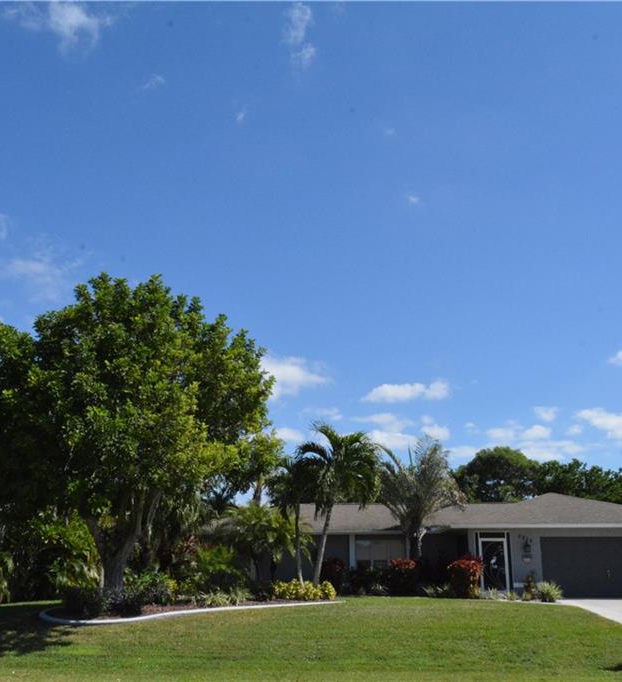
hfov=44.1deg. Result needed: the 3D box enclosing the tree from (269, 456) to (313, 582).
[{"bbox_3d":[-0.582,6.381,27.090,1.900,4.740,1.900,0,-16,0],"label":"tree"}]

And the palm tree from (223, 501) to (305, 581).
[{"bbox_3d":[-1.777,7.960,29.237,3.287,3.702,3.122,0,-16,0],"label":"palm tree"}]

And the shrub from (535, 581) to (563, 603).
[{"bbox_3d":[8.248,8.653,26.550,0.970,0.710,0.950,0,-16,0],"label":"shrub"}]

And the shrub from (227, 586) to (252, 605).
[{"bbox_3d":[-2.584,9.195,27.745,0.867,0.614,0.737,0,-16,0],"label":"shrub"}]

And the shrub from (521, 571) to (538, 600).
[{"bbox_3d":[7.677,8.624,26.975,0.560,0.940,0.550,0,-16,0],"label":"shrub"}]

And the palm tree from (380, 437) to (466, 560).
[{"bbox_3d":[4.539,7.037,31.057,3.501,6.371,3.396,0,-16,0],"label":"palm tree"}]

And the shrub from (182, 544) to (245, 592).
[{"bbox_3d":[-3.445,8.066,27.125,2.260,1.690,1.800,0,-16,0],"label":"shrub"}]

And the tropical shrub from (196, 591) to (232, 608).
[{"bbox_3d":[-3.133,8.289,24.668,1.160,0.520,0.900,0,-16,0],"label":"tropical shrub"}]

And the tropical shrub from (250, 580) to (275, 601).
[{"bbox_3d":[-1.660,8.503,26.273,0.890,0.720,0.850,0,-16,0],"label":"tropical shrub"}]

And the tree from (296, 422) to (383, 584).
[{"bbox_3d":[1.100,6.465,29.556,3.397,6.714,3.295,0,-16,0],"label":"tree"}]

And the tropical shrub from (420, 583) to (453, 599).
[{"bbox_3d":[4.839,9.624,29.598,1.311,0.597,0.983,0,-16,0],"label":"tropical shrub"}]

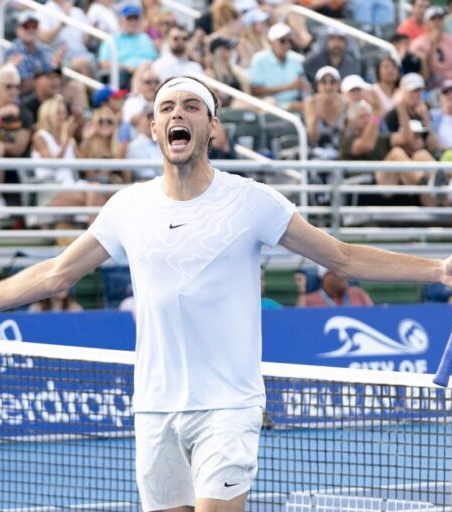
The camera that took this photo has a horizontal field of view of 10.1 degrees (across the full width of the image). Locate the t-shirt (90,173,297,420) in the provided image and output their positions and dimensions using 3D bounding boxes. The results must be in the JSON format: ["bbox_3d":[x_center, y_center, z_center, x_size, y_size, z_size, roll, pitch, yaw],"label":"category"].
[{"bbox_3d":[-0.093,0.099,7.120,0.580,0.680,0.280,0,1,17],"label":"t-shirt"}]

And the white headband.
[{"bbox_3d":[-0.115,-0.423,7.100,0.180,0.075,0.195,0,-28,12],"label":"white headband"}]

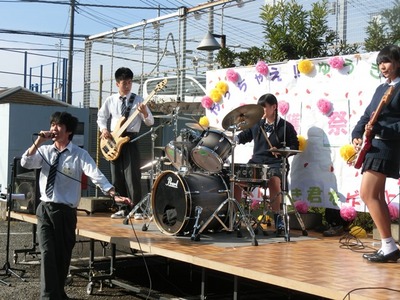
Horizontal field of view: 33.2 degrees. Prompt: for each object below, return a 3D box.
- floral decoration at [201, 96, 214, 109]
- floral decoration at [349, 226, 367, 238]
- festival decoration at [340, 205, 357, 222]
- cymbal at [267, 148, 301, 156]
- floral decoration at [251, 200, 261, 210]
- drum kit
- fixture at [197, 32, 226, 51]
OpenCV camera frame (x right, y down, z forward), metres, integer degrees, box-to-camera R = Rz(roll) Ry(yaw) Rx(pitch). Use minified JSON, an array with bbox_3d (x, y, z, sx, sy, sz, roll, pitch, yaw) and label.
[{"bbox_3d":[0.088,-0.560,7.900,0.120,0.150,0.150,-1,2,-37],"label":"floral decoration"},{"bbox_3d":[1.445,0.757,6.150,0.140,0.130,0.160,-1,2,-37],"label":"floral decoration"},{"bbox_3d":[1.399,0.597,6.300,0.130,0.160,0.160,-1,2,-37],"label":"festival decoration"},{"bbox_3d":[0.786,0.023,6.200,0.330,0.060,0.330,0,2,0],"label":"cymbal"},{"bbox_3d":[0.604,0.604,7.250,0.120,0.140,0.140,-1,2,-37],"label":"floral decoration"},{"bbox_3d":[0.133,0.217,6.600,1.380,1.200,1.880,-1,2,-37],"label":"drum kit"},{"bbox_3d":[0.177,-1.667,10.300,0.470,0.290,0.380,-1,2,-37],"label":"fixture"}]

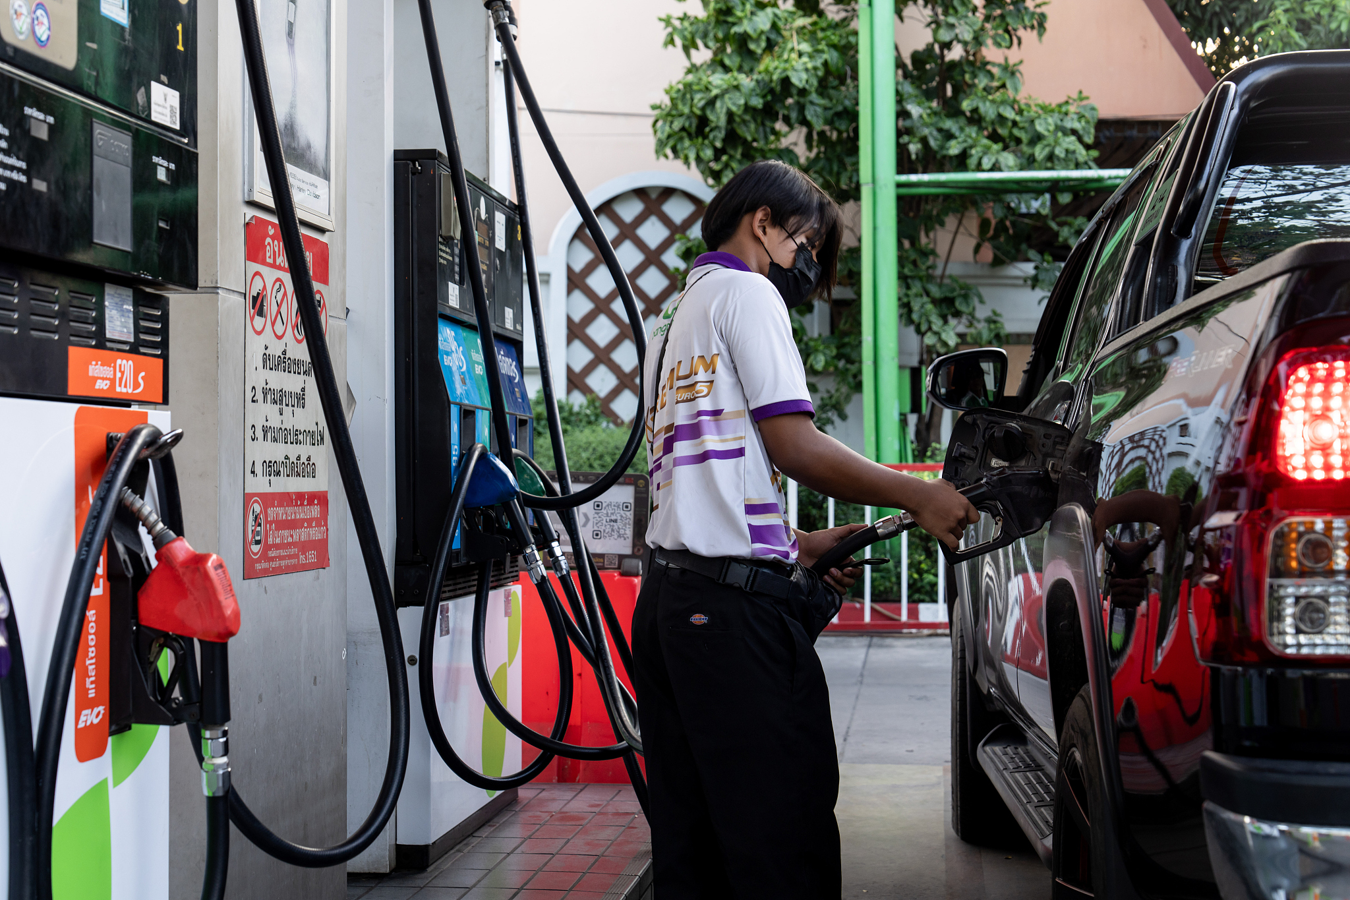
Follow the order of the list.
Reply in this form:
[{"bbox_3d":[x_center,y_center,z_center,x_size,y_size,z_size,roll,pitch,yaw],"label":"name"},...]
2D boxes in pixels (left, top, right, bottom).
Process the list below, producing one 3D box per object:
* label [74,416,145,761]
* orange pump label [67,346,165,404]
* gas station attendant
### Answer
[{"bbox_3d":[-0.761,0.176,2.945,0.010,0.464,0.253,0,0,8],"label":"label"},{"bbox_3d":[-0.759,-0.101,2.966,0.010,0.064,0.334,0,0,8],"label":"orange pump label"},{"bbox_3d":[0.190,0.313,3.830,0.540,1.640,0.480,0,-1,-30],"label":"gas station attendant"}]

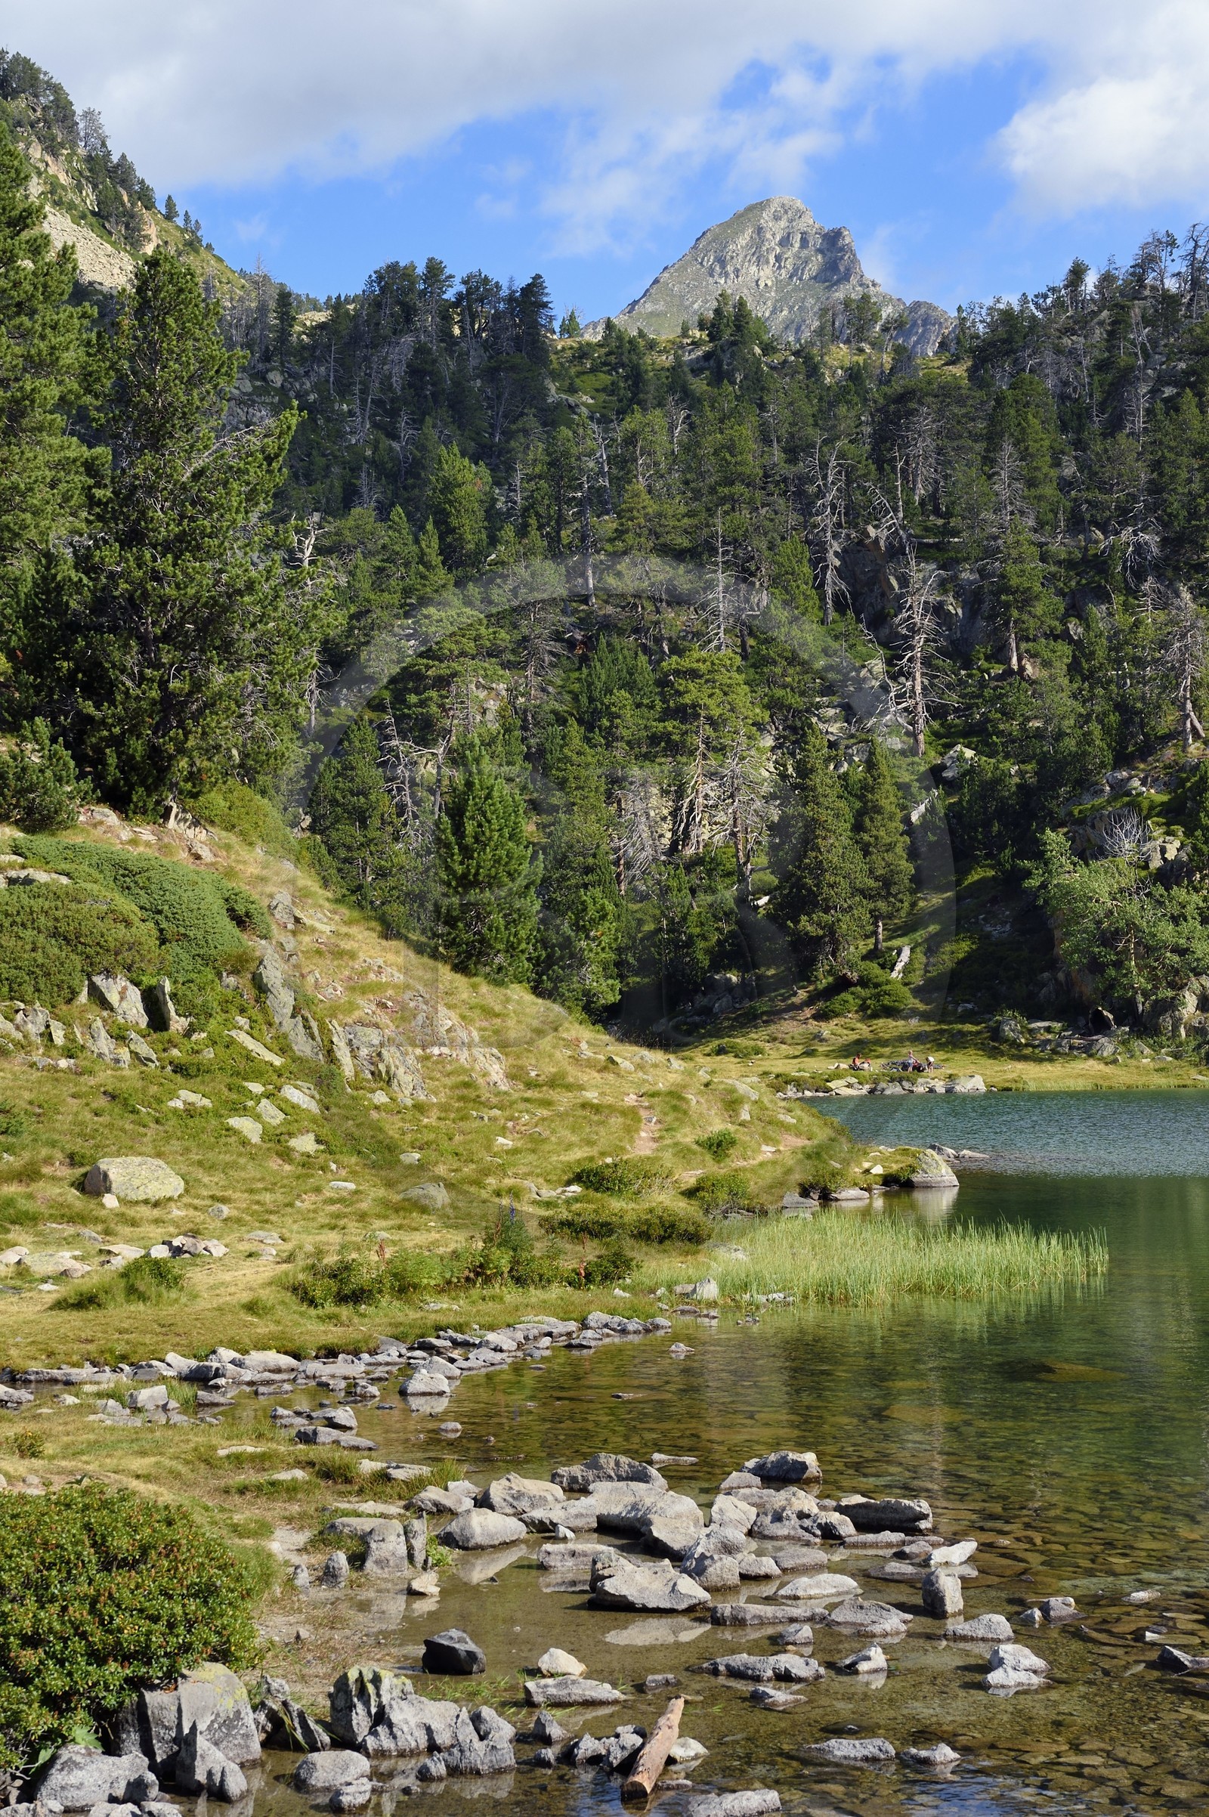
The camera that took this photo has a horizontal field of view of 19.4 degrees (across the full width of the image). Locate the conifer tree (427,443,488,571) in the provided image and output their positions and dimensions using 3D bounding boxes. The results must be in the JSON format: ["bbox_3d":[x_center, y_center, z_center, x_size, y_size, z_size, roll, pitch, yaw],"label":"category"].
[{"bbox_3d":[-12.834,-35.137,310.000,5.300,11.400,5.000,0,-2,0],"label":"conifer tree"}]

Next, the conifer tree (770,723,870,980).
[{"bbox_3d":[13.214,-3.445,217.000,6.100,15.800,5.700,0,-2,0],"label":"conifer tree"}]

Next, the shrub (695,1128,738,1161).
[{"bbox_3d":[1.921,4.038,60.500,0.750,0.550,0.650,0,-2,0],"label":"shrub"}]

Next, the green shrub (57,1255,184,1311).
[{"bbox_3d":[-4.400,3.418,32.200,1.120,0.480,0.850,0,-2,0],"label":"green shrub"}]

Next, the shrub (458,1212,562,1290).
[{"bbox_3d":[-1.451,5.260,54.300,1.600,1.170,1.300,0,-2,0],"label":"shrub"}]

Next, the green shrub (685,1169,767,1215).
[{"bbox_3d":[1.876,4.380,54.600,1.250,0.680,1.000,0,-2,0],"label":"green shrub"}]

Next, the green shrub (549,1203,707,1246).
[{"bbox_3d":[0.430,5.634,63.000,2.800,0.700,1.600,0,-2,0],"label":"green shrub"}]

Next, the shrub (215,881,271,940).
[{"bbox_3d":[-5.104,0.020,50.000,0.780,0.800,0.750,0,-2,0],"label":"shrub"}]

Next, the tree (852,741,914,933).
[{"bbox_3d":[17.533,-4.194,222.000,4.000,12.800,4.000,0,-2,0],"label":"tree"}]

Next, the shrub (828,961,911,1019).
[{"bbox_3d":[15.977,4.900,212.000,5.100,3.400,4.200,0,-2,0],"label":"shrub"}]

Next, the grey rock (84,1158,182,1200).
[{"bbox_3d":[-5.297,3.049,39.700,1.120,0.480,0.850,0,-2,0],"label":"grey rock"}]

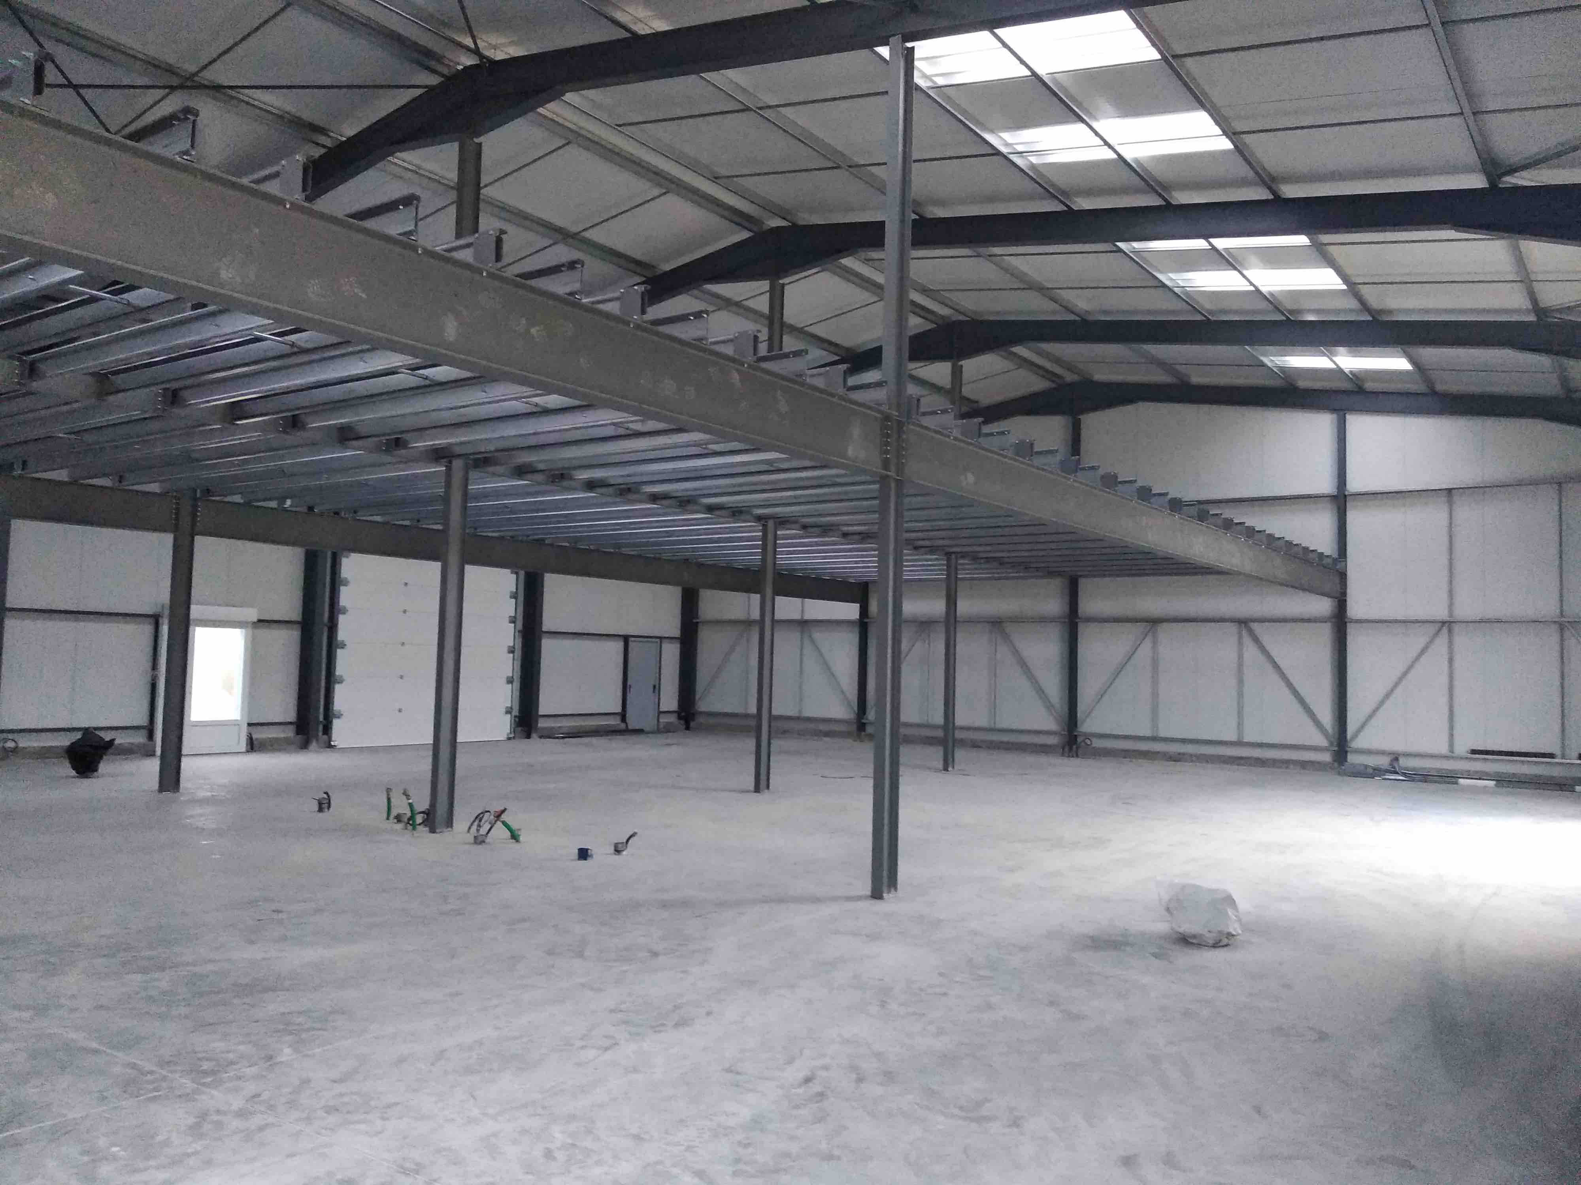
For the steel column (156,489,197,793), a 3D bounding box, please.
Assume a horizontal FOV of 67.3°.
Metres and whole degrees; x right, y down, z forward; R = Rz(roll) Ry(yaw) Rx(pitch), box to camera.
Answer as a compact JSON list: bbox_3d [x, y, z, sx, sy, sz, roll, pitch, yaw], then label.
[{"bbox_3d":[-7.213,0.576,13.987,0.105,3.535,0.200,-1,-4,36],"label":"steel column"}]

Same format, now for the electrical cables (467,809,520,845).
[{"bbox_3d":[-2.740,2.166,10.978,0.490,0.280,0.260,2,-3,-14],"label":"electrical cables"}]

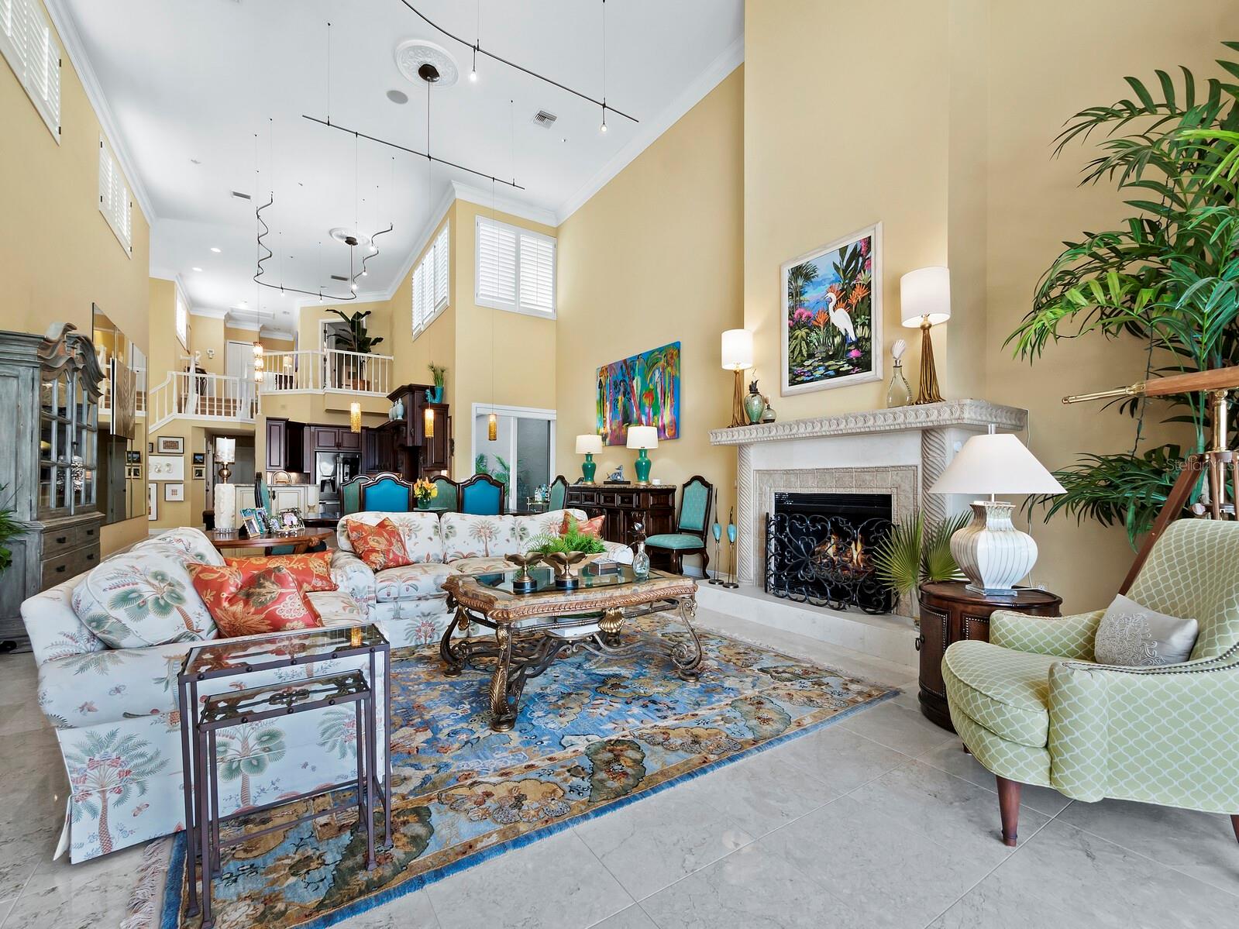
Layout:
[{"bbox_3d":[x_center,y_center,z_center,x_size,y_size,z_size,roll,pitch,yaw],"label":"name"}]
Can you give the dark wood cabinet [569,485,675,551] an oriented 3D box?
[{"bbox_3d":[-0.085,0.828,7.160,0.556,1.066,2.142,2,-3,-34],"label":"dark wood cabinet"}]

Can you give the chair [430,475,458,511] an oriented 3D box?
[{"bbox_3d":[-2.365,0.729,6.772,0.588,1.176,0.620,2,-3,-34],"label":"chair"}]

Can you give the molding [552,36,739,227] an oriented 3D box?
[{"bbox_3d":[0.204,-4.690,7.445,0.158,0.152,5.072,2,-3,-34],"label":"molding"}]

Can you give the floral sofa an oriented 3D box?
[{"bbox_3d":[-1.111,0.866,4.180,2.182,0.853,0.942,1,-2,-26],"label":"floral sofa"}]

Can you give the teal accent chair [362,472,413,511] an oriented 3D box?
[{"bbox_3d":[-2.614,0.731,5.580,0.526,1.220,0.615,1,-2,-31],"label":"teal accent chair"}]

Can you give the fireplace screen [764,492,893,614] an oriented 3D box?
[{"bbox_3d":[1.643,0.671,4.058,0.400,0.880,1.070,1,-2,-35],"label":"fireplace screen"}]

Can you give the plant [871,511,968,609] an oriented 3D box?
[{"bbox_3d":[2.004,0.715,3.355,0.496,0.784,0.546,1,-2,-35],"label":"plant"}]

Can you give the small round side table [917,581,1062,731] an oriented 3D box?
[{"bbox_3d":[1.781,0.936,2.419,0.580,0.585,0.580,-1,-2,18],"label":"small round side table"}]

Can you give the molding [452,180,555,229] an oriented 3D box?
[{"bbox_3d":[-1.959,-4.526,8.871,1.964,0.198,0.139,1,-2,-35],"label":"molding"}]

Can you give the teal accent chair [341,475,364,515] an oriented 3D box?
[{"bbox_3d":[-3.134,0.763,6.163,0.540,1.245,0.620,1,-2,-35],"label":"teal accent chair"}]

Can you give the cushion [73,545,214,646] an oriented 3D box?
[{"bbox_3d":[-1.862,0.559,2.010,0.198,0.446,0.526,-22,2,-11],"label":"cushion"}]

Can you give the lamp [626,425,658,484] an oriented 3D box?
[{"bbox_3d":[0.309,-0.125,6.649,0.420,0.793,0.420,1,-2,0],"label":"lamp"}]

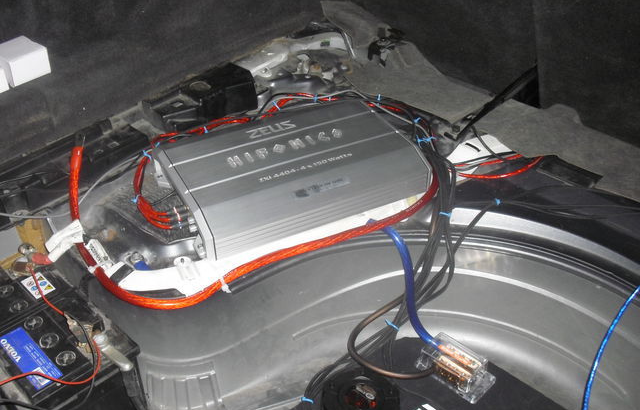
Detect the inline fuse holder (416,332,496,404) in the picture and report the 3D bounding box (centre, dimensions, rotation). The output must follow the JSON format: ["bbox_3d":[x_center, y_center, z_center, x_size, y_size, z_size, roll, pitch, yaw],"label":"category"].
[{"bbox_3d":[0.196,0.224,0.991,0.094,0.032,0.062,30,46,32],"label":"inline fuse holder"}]

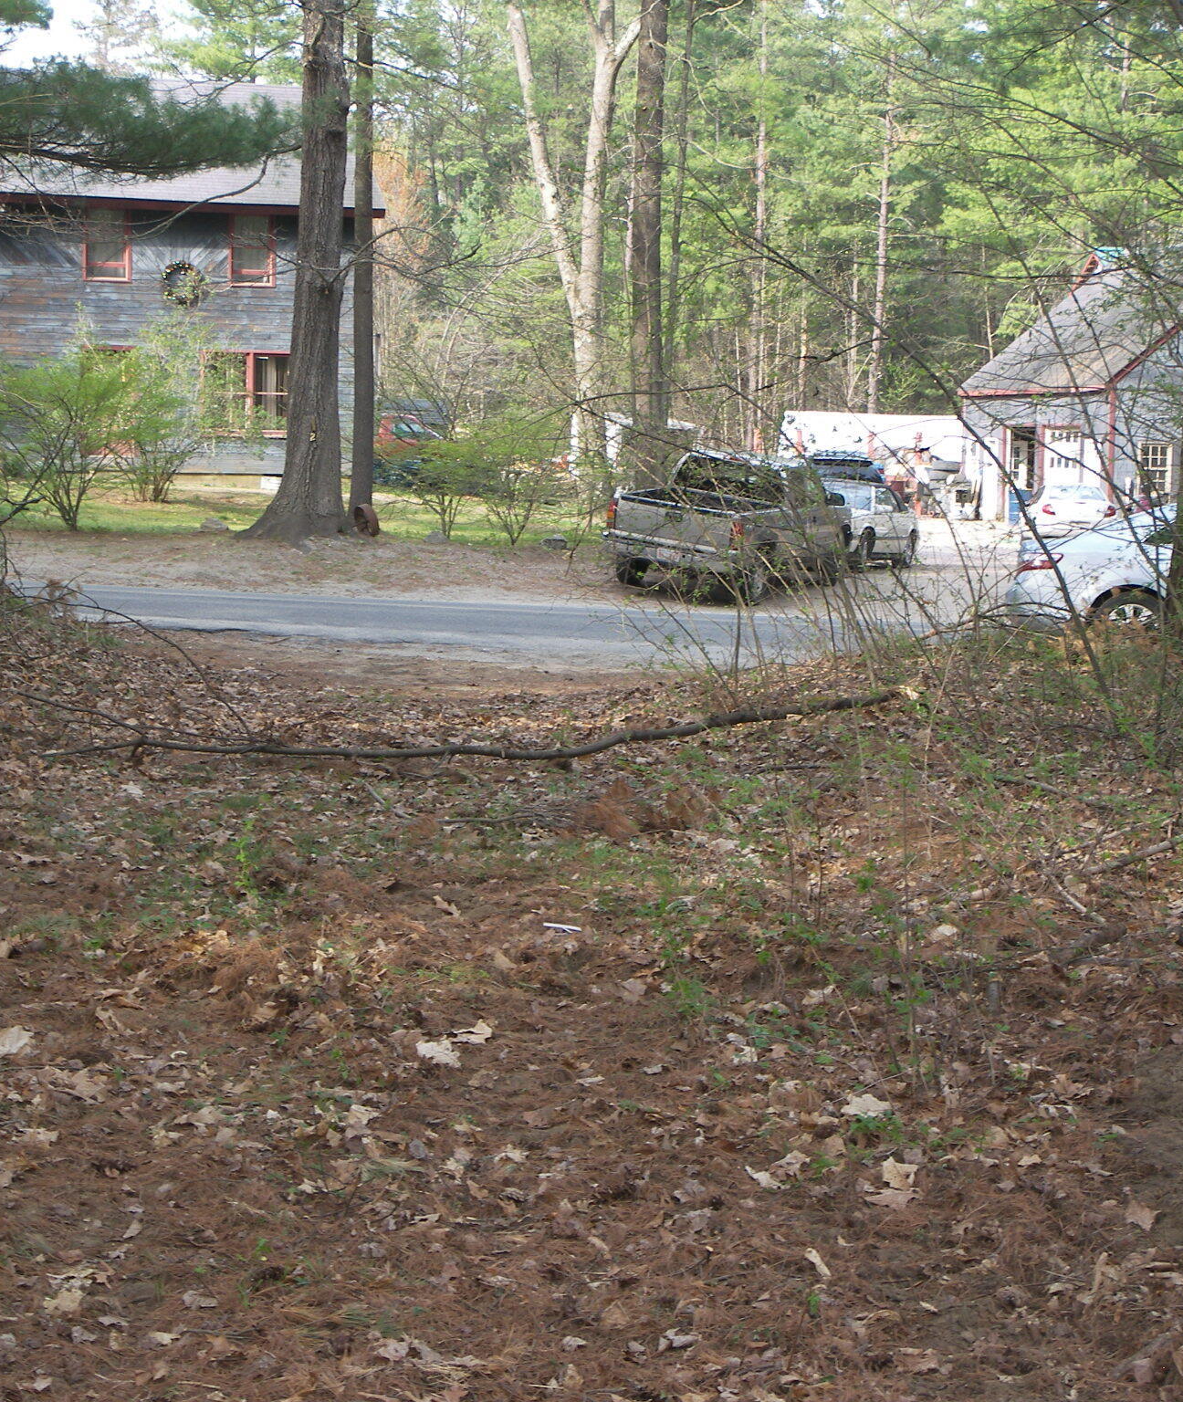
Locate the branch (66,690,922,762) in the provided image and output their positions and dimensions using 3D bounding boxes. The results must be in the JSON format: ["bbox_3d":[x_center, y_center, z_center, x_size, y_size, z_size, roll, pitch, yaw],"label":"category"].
[{"bbox_3d":[-0.581,0.152,19.485,5.292,0.370,0.875,0,4,-10],"label":"branch"}]

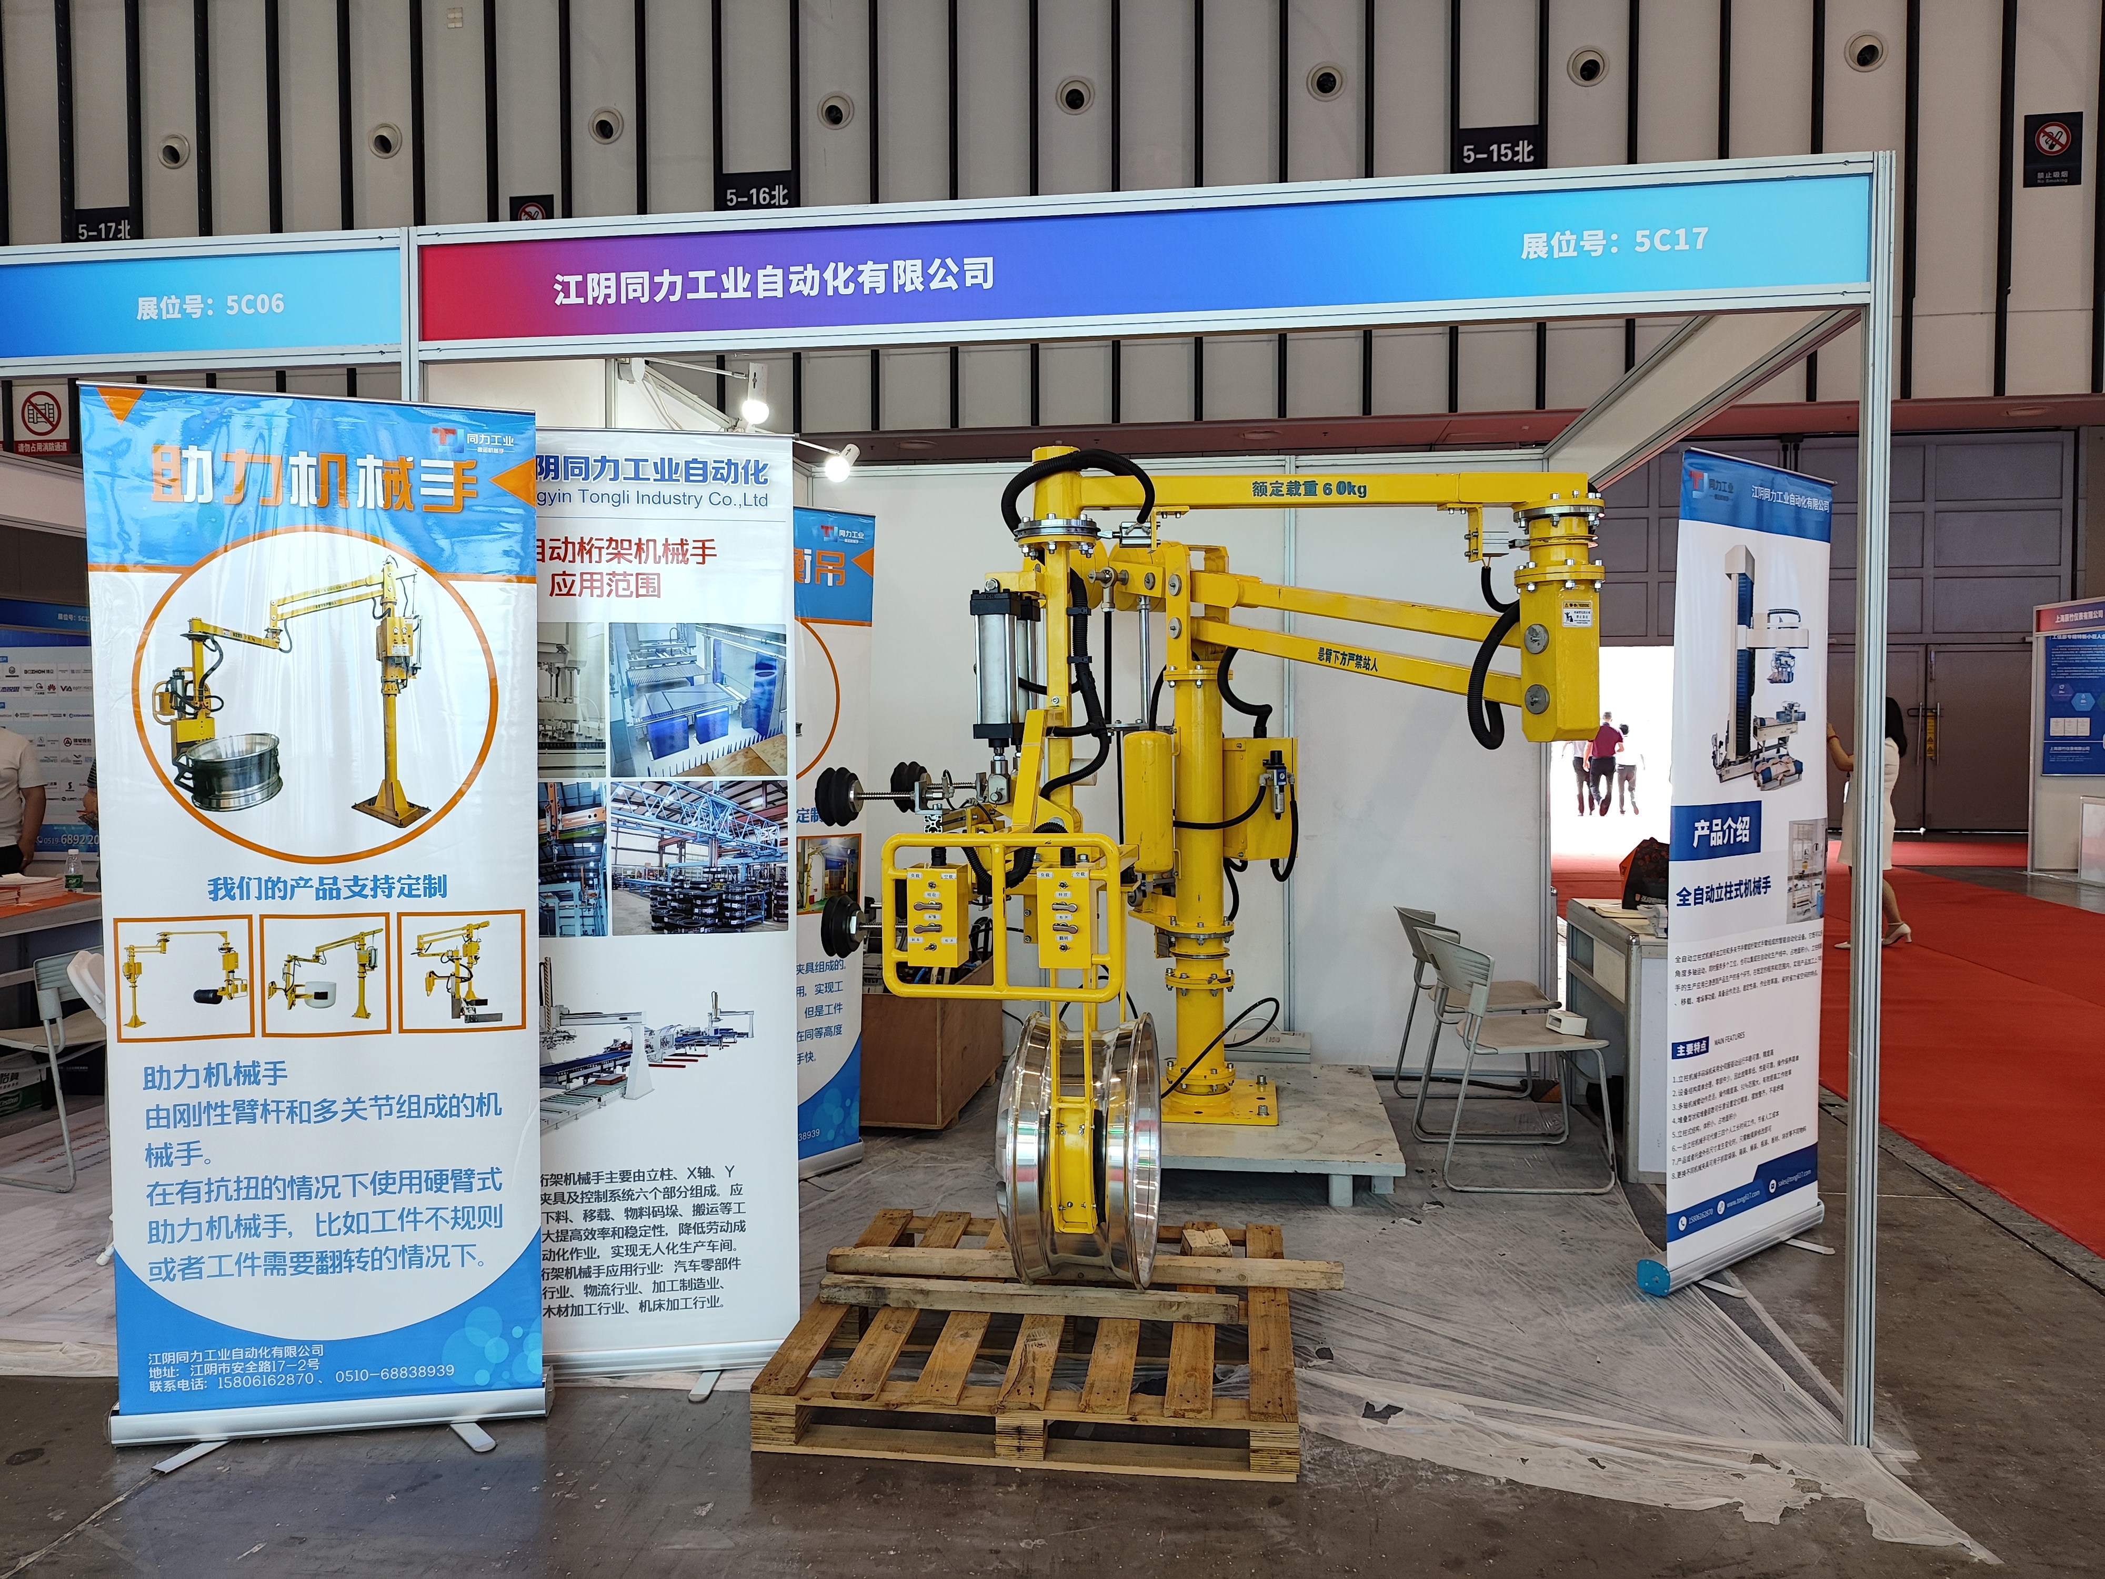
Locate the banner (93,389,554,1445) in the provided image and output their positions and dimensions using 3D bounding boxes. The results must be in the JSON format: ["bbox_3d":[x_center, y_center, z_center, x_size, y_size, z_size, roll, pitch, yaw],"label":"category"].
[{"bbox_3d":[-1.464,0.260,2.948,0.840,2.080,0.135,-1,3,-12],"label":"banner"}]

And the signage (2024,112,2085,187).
[{"bbox_3d":[11.257,-7.183,16.413,0.610,0.803,0.030,0,3,7],"label":"signage"}]

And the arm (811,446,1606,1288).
[{"bbox_3d":[0.462,0.133,4.009,1.780,1.950,2.500,0,3,7],"label":"arm"}]

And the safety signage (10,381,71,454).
[{"bbox_3d":[-13.575,-4.976,19.604,0.830,0.978,0.030,0,3,7],"label":"safety signage"}]

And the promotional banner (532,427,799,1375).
[{"bbox_3d":[-0.970,0.258,3.166,0.840,2.060,0.135,-1,3,-10],"label":"promotional banner"}]

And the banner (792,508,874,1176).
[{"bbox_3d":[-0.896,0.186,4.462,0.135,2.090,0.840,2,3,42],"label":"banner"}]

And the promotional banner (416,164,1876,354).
[{"bbox_3d":[0.098,-1.062,2.953,2.940,0.250,0.050,0,3,7],"label":"promotional banner"}]

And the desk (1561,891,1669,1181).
[{"bbox_3d":[2.082,0.812,4.916,0.500,0.765,0.970,0,3,7],"label":"desk"}]

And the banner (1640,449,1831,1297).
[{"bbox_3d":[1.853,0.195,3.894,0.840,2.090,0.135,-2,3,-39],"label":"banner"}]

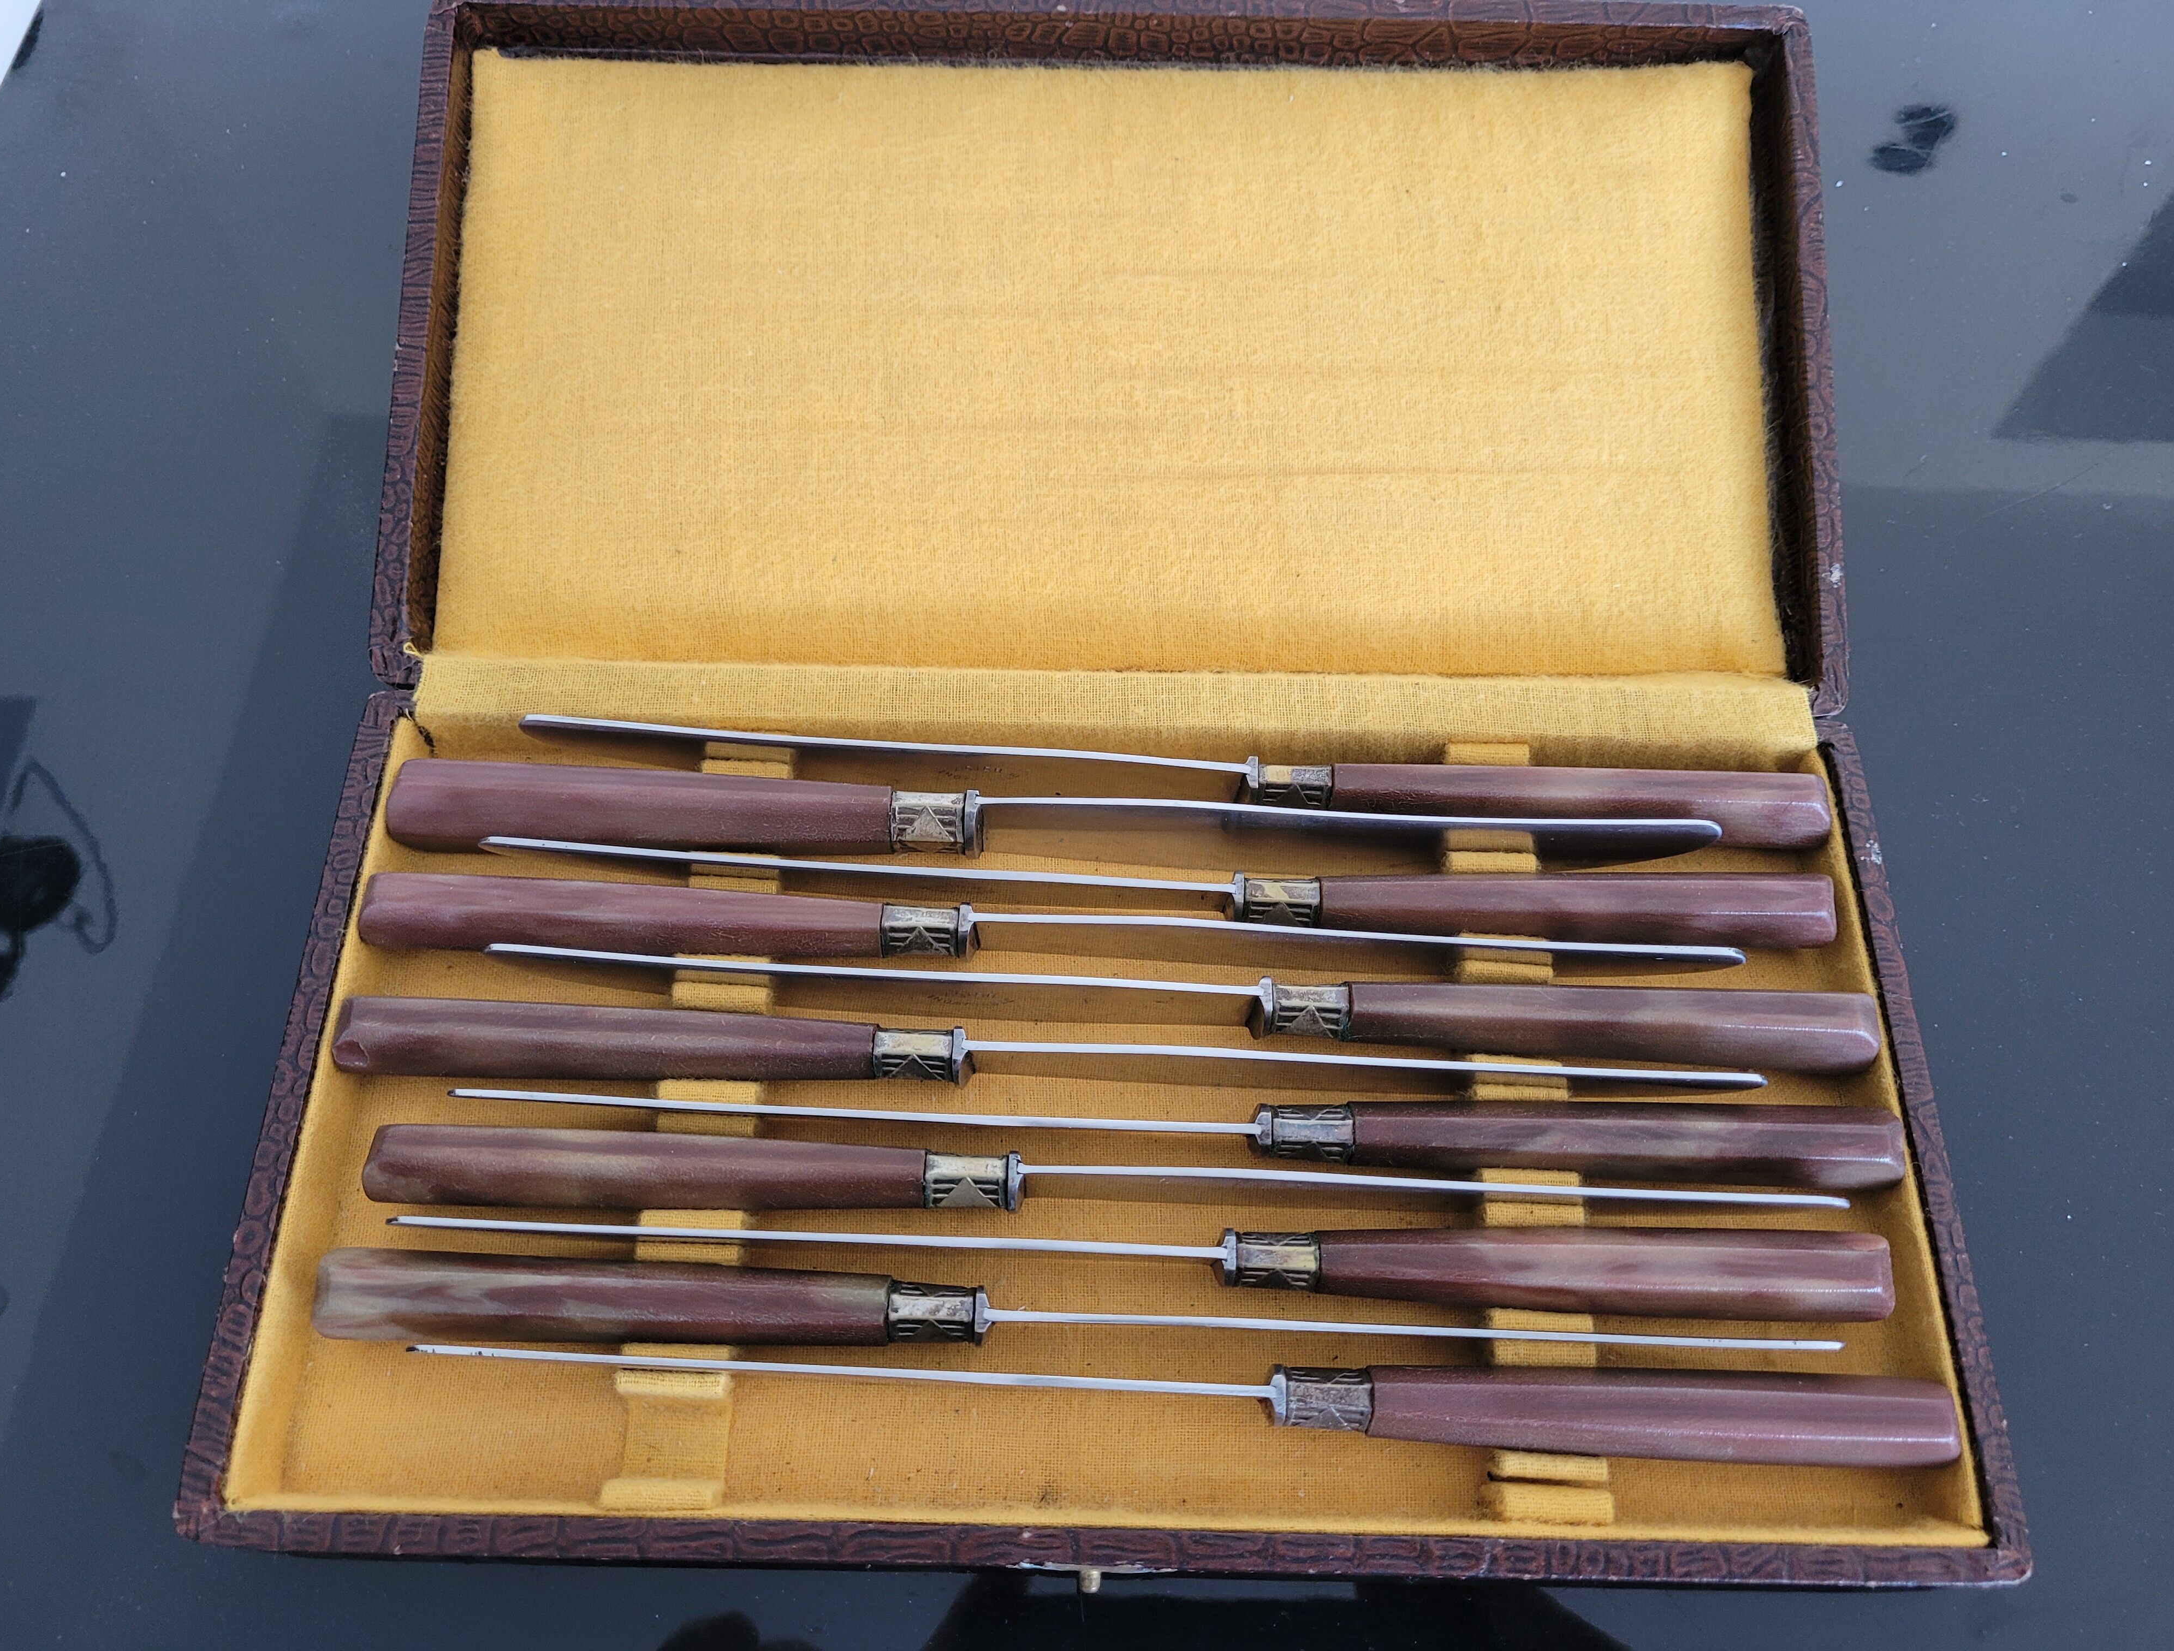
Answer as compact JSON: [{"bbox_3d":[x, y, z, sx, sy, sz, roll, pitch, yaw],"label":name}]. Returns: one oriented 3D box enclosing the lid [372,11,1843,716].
[{"bbox_3d":[0.006,-0.092,0.324,0.272,0.018,0.143,1,81,0],"label":"lid"}]

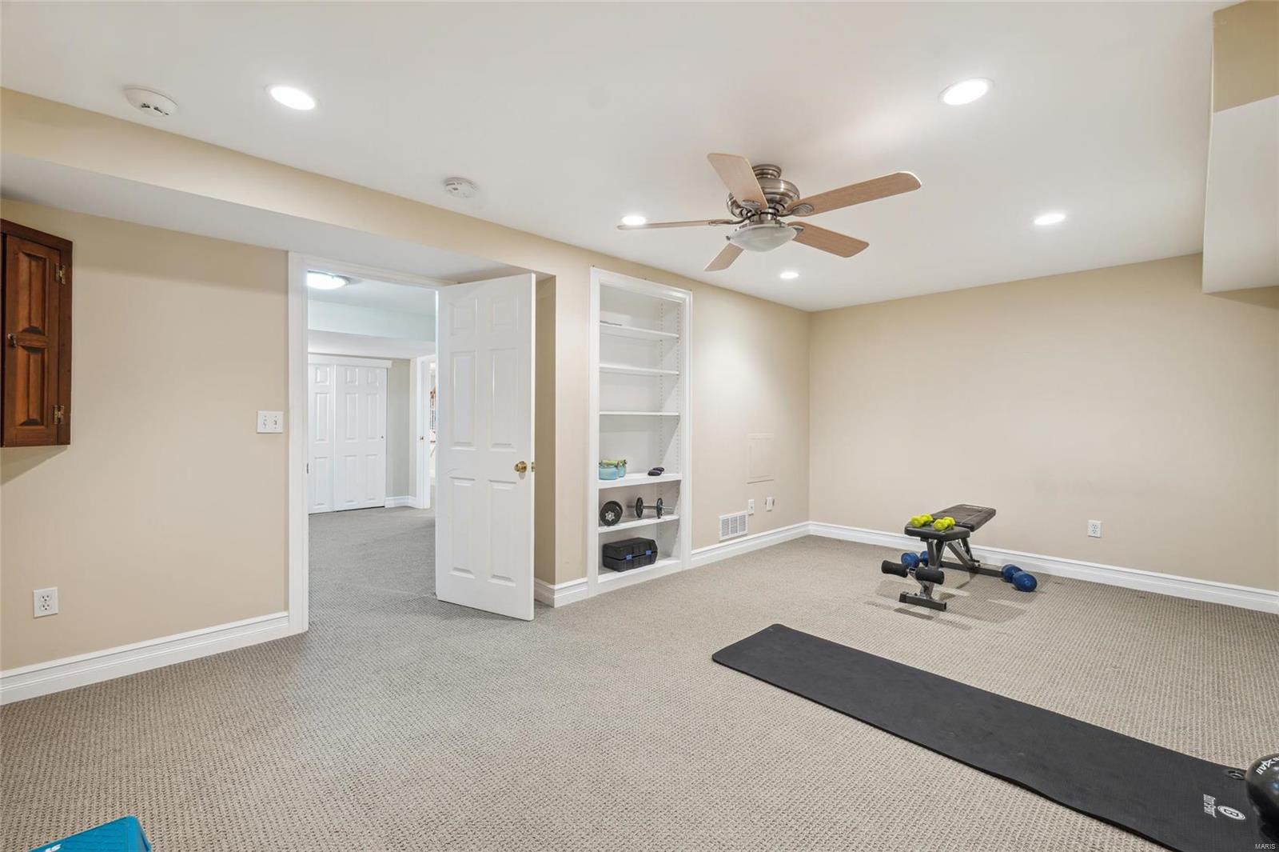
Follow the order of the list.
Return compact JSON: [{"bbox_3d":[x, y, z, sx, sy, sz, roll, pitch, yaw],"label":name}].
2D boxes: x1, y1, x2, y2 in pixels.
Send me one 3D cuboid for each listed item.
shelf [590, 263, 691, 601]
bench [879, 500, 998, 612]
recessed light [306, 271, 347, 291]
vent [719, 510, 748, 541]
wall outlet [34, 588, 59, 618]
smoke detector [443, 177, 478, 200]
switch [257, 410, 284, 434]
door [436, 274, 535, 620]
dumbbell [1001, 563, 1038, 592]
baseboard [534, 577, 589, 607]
[{"bbox_3d":[-0.046,0.043,3.776,1.015,2.223,0.305,-1,1,-41],"label":"shelf"},{"bbox_3d":[2.239,0.916,3.584,1.380,0.500,0.400,-1,1,-41],"label":"bench"},{"bbox_3d":[-2.587,-1.153,4.048,0.400,0.090,0.400,-1,1,-41],"label":"recessed light"},{"bbox_3d":[0.842,0.878,4.385,0.395,0.203,0.014,-1,1,-41],"label":"vent"},{"bbox_3d":[-2.579,0.767,2.160,0.070,0.115,0.008,-1,1,-41],"label":"wall outlet"},{"bbox_3d":[-0.862,-1.145,2.406,0.150,0.046,0.150,0,1,0],"label":"smoke detector"},{"bbox_3d":[-1.981,-0.020,2.668,0.114,0.116,0.012,-1,1,-41],"label":"switch"},{"bbox_3d":[-0.969,0.132,3.100,0.763,2.032,0.035,1,1,27],"label":"door"},{"bbox_3d":[2.757,1.098,3.612,0.138,0.138,0.305,0,1,7],"label":"dumbbell"},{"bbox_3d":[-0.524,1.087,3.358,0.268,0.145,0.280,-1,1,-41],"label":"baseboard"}]

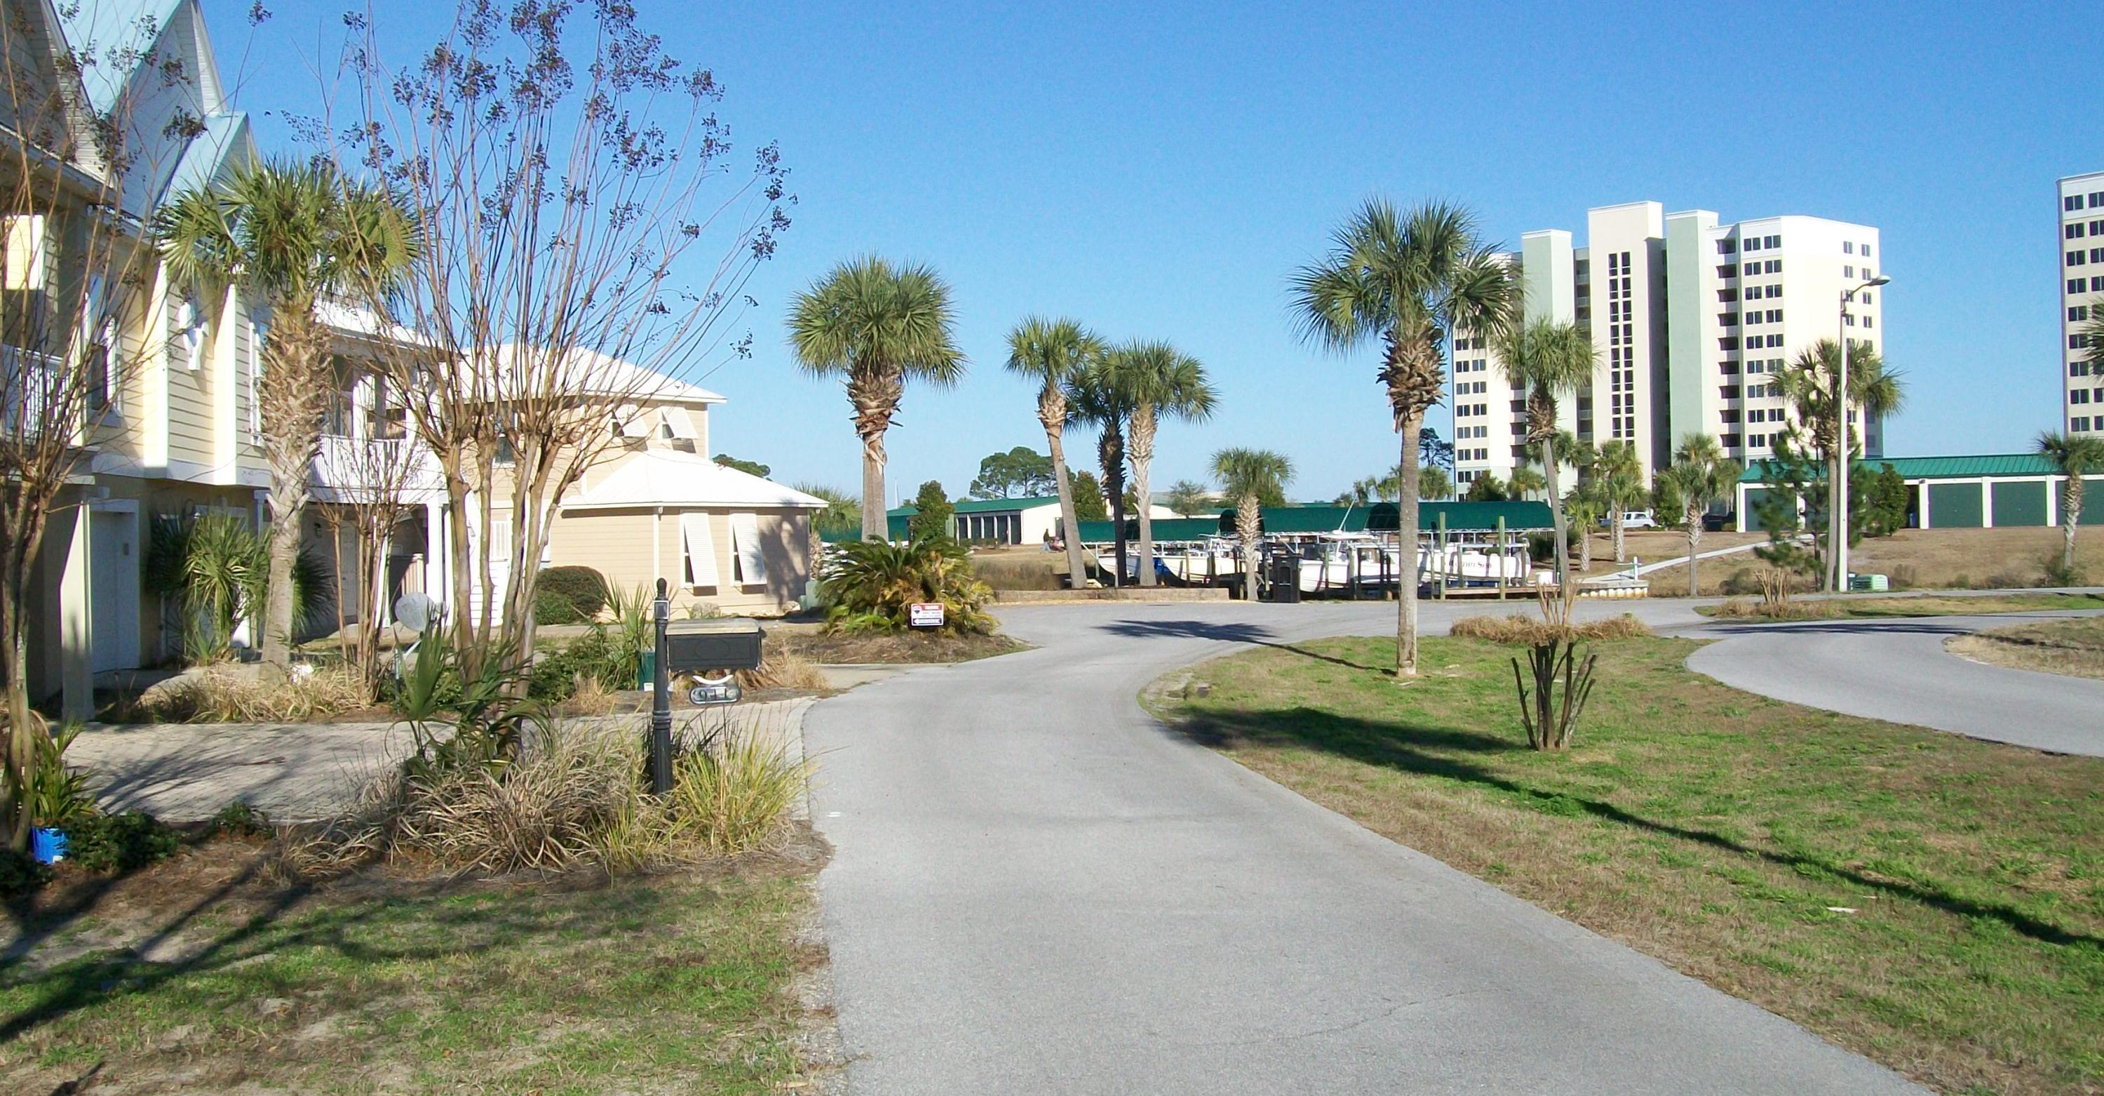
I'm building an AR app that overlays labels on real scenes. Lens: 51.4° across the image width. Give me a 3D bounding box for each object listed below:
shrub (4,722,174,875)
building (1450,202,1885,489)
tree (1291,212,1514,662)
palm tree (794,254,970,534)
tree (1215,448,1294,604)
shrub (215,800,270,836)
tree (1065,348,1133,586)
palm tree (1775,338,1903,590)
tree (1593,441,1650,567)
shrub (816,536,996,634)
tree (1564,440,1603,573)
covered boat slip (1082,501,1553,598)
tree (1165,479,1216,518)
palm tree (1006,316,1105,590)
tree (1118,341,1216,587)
[{"bbox_3d":[-5.252,1.359,11.900,0.950,0.830,0.900,-1,0,-24],"label":"shrub"},{"bbox_3d":[79.300,-23.082,288.000,26.000,42.000,48.500,-1,0,-45],"label":"building"},{"bbox_3d":[4.340,-1.379,27.000,2.740,5.860,2.680,-1,0,0],"label":"tree"},{"bbox_3d":[-2.707,-1.660,34.000,2.730,5.750,2.680,-1,0,0],"label":"palm tree"},{"bbox_3d":[5.061,-0.599,55.000,1.980,3.880,1.940,-1,0,0],"label":"tree"},{"bbox_3d":[-4.666,1.552,12.600,0.310,0.220,0.300,-1,0,-20],"label":"shrub"},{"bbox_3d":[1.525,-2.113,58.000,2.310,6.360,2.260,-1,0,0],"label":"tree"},{"bbox_3d":[21.208,-2.238,59.000,3.460,6.830,3.390,-1,0,0],"label":"palm tree"},{"bbox_3d":[23.618,-1.880,91.000,2.320,5.200,2.280,-1,0,0],"label":"tree"},{"bbox_3d":[-2.474,0.611,37.000,2.850,1.620,2.700,-1,0,0],"label":"shrub"},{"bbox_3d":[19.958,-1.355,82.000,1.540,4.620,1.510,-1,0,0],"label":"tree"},{"bbox_3d":[11.633,0.168,107.955,7.790,4.085,27.550,-1,0,-29],"label":"covered boat slip"},{"bbox_3d":[9.664,-2.620,155.000,3.200,4.400,3.200,-1,0,0],"label":"tree"},{"bbox_3d":[0.103,-2.396,55.000,2.550,6.900,2.550,-1,0,0],"label":"palm tree"},{"bbox_3d":[2.918,-2.126,55.500,2.450,6.200,2.450,-1,0,0],"label":"tree"}]

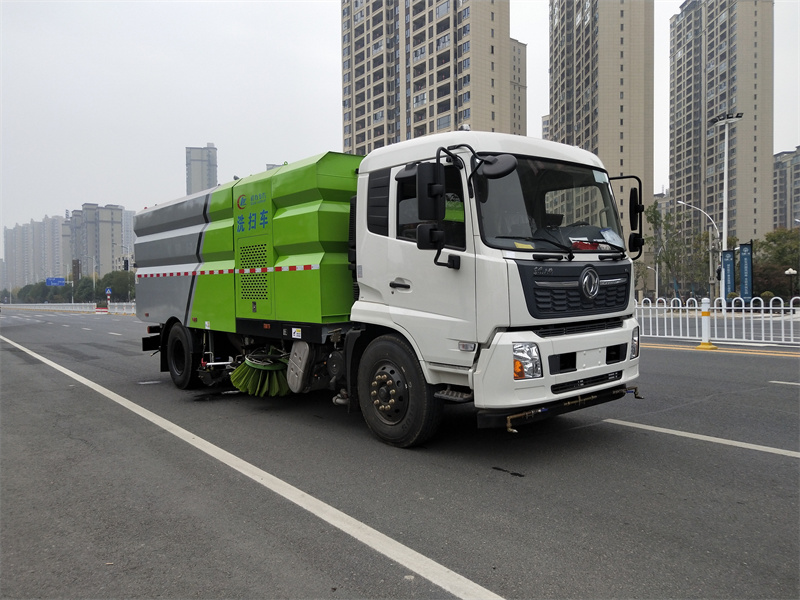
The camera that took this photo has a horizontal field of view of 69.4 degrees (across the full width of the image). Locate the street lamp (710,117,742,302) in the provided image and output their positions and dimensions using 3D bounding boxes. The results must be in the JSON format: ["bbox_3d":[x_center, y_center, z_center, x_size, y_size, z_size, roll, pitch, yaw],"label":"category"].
[{"bbox_3d":[16.695,-4.416,29.500,0.700,10.400,1.700,-2,2,-38],"label":"street lamp"}]

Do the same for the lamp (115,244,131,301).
[{"bbox_3d":[-50.207,-4.259,104.319,2.600,11.600,0.350,-2,2,-38],"label":"lamp"}]

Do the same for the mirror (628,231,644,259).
[{"bbox_3d":[2.405,-0.577,5.900,0.140,0.220,0.200,0,1,27],"label":"mirror"}]

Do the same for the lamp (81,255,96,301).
[{"bbox_3d":[-71.809,-4.262,133.319,2.600,11.600,0.350,-2,2,-38],"label":"lamp"}]

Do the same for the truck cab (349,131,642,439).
[{"bbox_3d":[1.013,-0.240,5.470,2.500,2.520,1.880,-2,2,-41],"label":"truck cab"}]

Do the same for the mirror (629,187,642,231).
[{"bbox_3d":[2.405,-0.924,5.900,0.120,0.440,0.200,0,1,27],"label":"mirror"}]

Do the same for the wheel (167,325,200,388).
[{"bbox_3d":[-3.152,0.837,8.643,0.300,1.000,1.000,-2,2,-41],"label":"wheel"}]

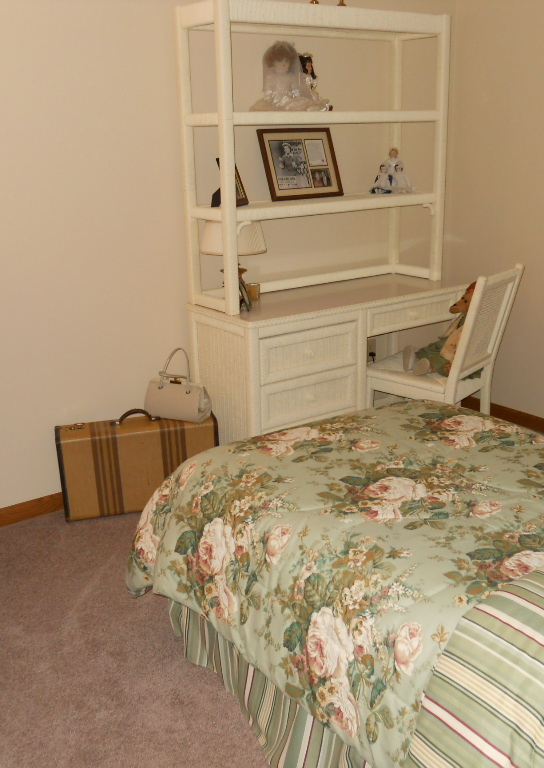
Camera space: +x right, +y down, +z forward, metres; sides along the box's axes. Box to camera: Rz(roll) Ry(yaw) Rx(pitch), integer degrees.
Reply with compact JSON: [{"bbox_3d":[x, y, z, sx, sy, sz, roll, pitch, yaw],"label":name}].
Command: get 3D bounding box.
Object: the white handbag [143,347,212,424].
[{"bbox_3d":[-0.389,-0.008,3.451,0.270,0.303,0.120,6,18,22],"label":"white handbag"}]

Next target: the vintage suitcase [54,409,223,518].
[{"bbox_3d":[-0.548,0.311,3.435,0.641,0.400,0.160,-6,17,-14],"label":"vintage suitcase"}]

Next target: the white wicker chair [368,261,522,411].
[{"bbox_3d":[0.731,-0.065,3.683,0.590,0.915,0.440,12,21,37],"label":"white wicker chair"}]

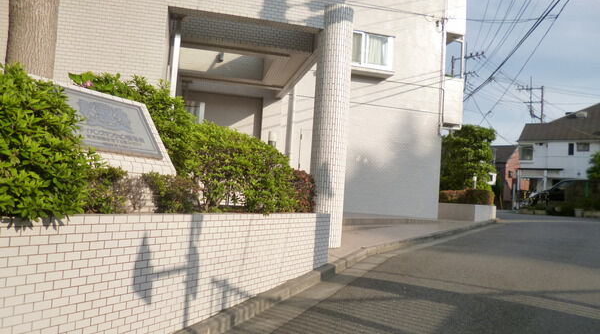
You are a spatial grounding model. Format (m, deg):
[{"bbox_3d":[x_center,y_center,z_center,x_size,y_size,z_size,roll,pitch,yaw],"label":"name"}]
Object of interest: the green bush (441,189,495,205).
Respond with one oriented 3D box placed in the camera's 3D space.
[{"bbox_3d":[5.043,0.903,12.600,1.700,0.500,0.700,1,-6,22],"label":"green bush"}]

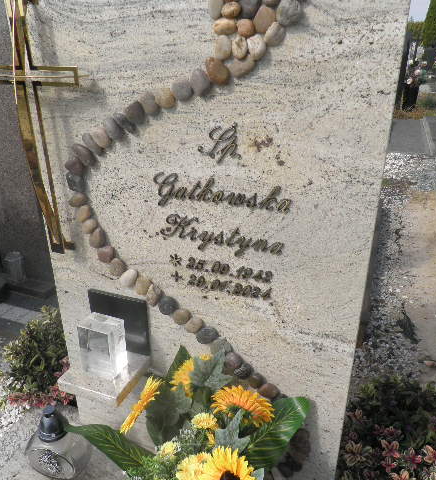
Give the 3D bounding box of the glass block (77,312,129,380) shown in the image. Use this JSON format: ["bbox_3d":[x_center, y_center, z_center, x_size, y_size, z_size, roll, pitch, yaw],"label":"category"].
[{"bbox_3d":[-0.254,0.233,0.985,0.077,0.118,0.059,8,25,18],"label":"glass block"}]

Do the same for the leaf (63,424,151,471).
[{"bbox_3d":[-0.254,0.480,1.027,0.215,0.040,0.075,14,59,21],"label":"leaf"}]

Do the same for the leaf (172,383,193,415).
[{"bbox_3d":[-0.077,0.345,0.967,0.045,0.065,0.030,10,-4,21],"label":"leaf"}]

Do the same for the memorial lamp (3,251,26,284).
[{"bbox_3d":[-0.903,0.118,1.965,0.090,0.138,0.090,10,26,21],"label":"memorial lamp"}]

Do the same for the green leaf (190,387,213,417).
[{"bbox_3d":[-0.035,0.342,0.940,0.045,0.062,0.030,10,-4,21],"label":"green leaf"}]

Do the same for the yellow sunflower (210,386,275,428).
[{"bbox_3d":[0.047,0.317,0.850,0.117,0.112,0.050,8,62,17],"label":"yellow sunflower"}]

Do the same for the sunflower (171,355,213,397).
[{"bbox_3d":[-0.056,0.286,0.936,0.088,0.088,0.040,17,6,33],"label":"sunflower"}]

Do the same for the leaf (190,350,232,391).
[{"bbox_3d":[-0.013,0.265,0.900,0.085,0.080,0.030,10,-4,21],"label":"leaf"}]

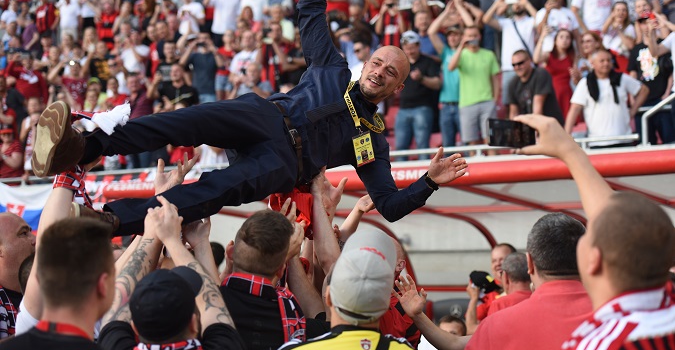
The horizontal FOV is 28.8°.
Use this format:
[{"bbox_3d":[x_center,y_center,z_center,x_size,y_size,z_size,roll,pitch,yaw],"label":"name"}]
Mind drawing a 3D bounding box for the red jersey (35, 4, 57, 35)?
[{"bbox_3d":[-6.264,-3.352,28.200,0.480,0.700,0.280,-1,-3,18],"label":"red jersey"}]

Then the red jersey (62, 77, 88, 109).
[{"bbox_3d":[-4.272,-1.313,21.400,0.440,0.600,0.260,0,-3,-9],"label":"red jersey"}]

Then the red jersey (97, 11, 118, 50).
[{"bbox_3d":[-4.346,-2.731,24.800,0.460,0.720,0.270,0,-3,-6],"label":"red jersey"}]

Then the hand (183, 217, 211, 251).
[{"bbox_3d":[-0.473,0.189,4.400,0.100,0.130,0.090,0,-3,6],"label":"hand"}]

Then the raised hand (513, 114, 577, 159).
[{"bbox_3d":[0.505,-0.091,3.200,0.140,0.110,0.110,-2,-4,37],"label":"raised hand"}]

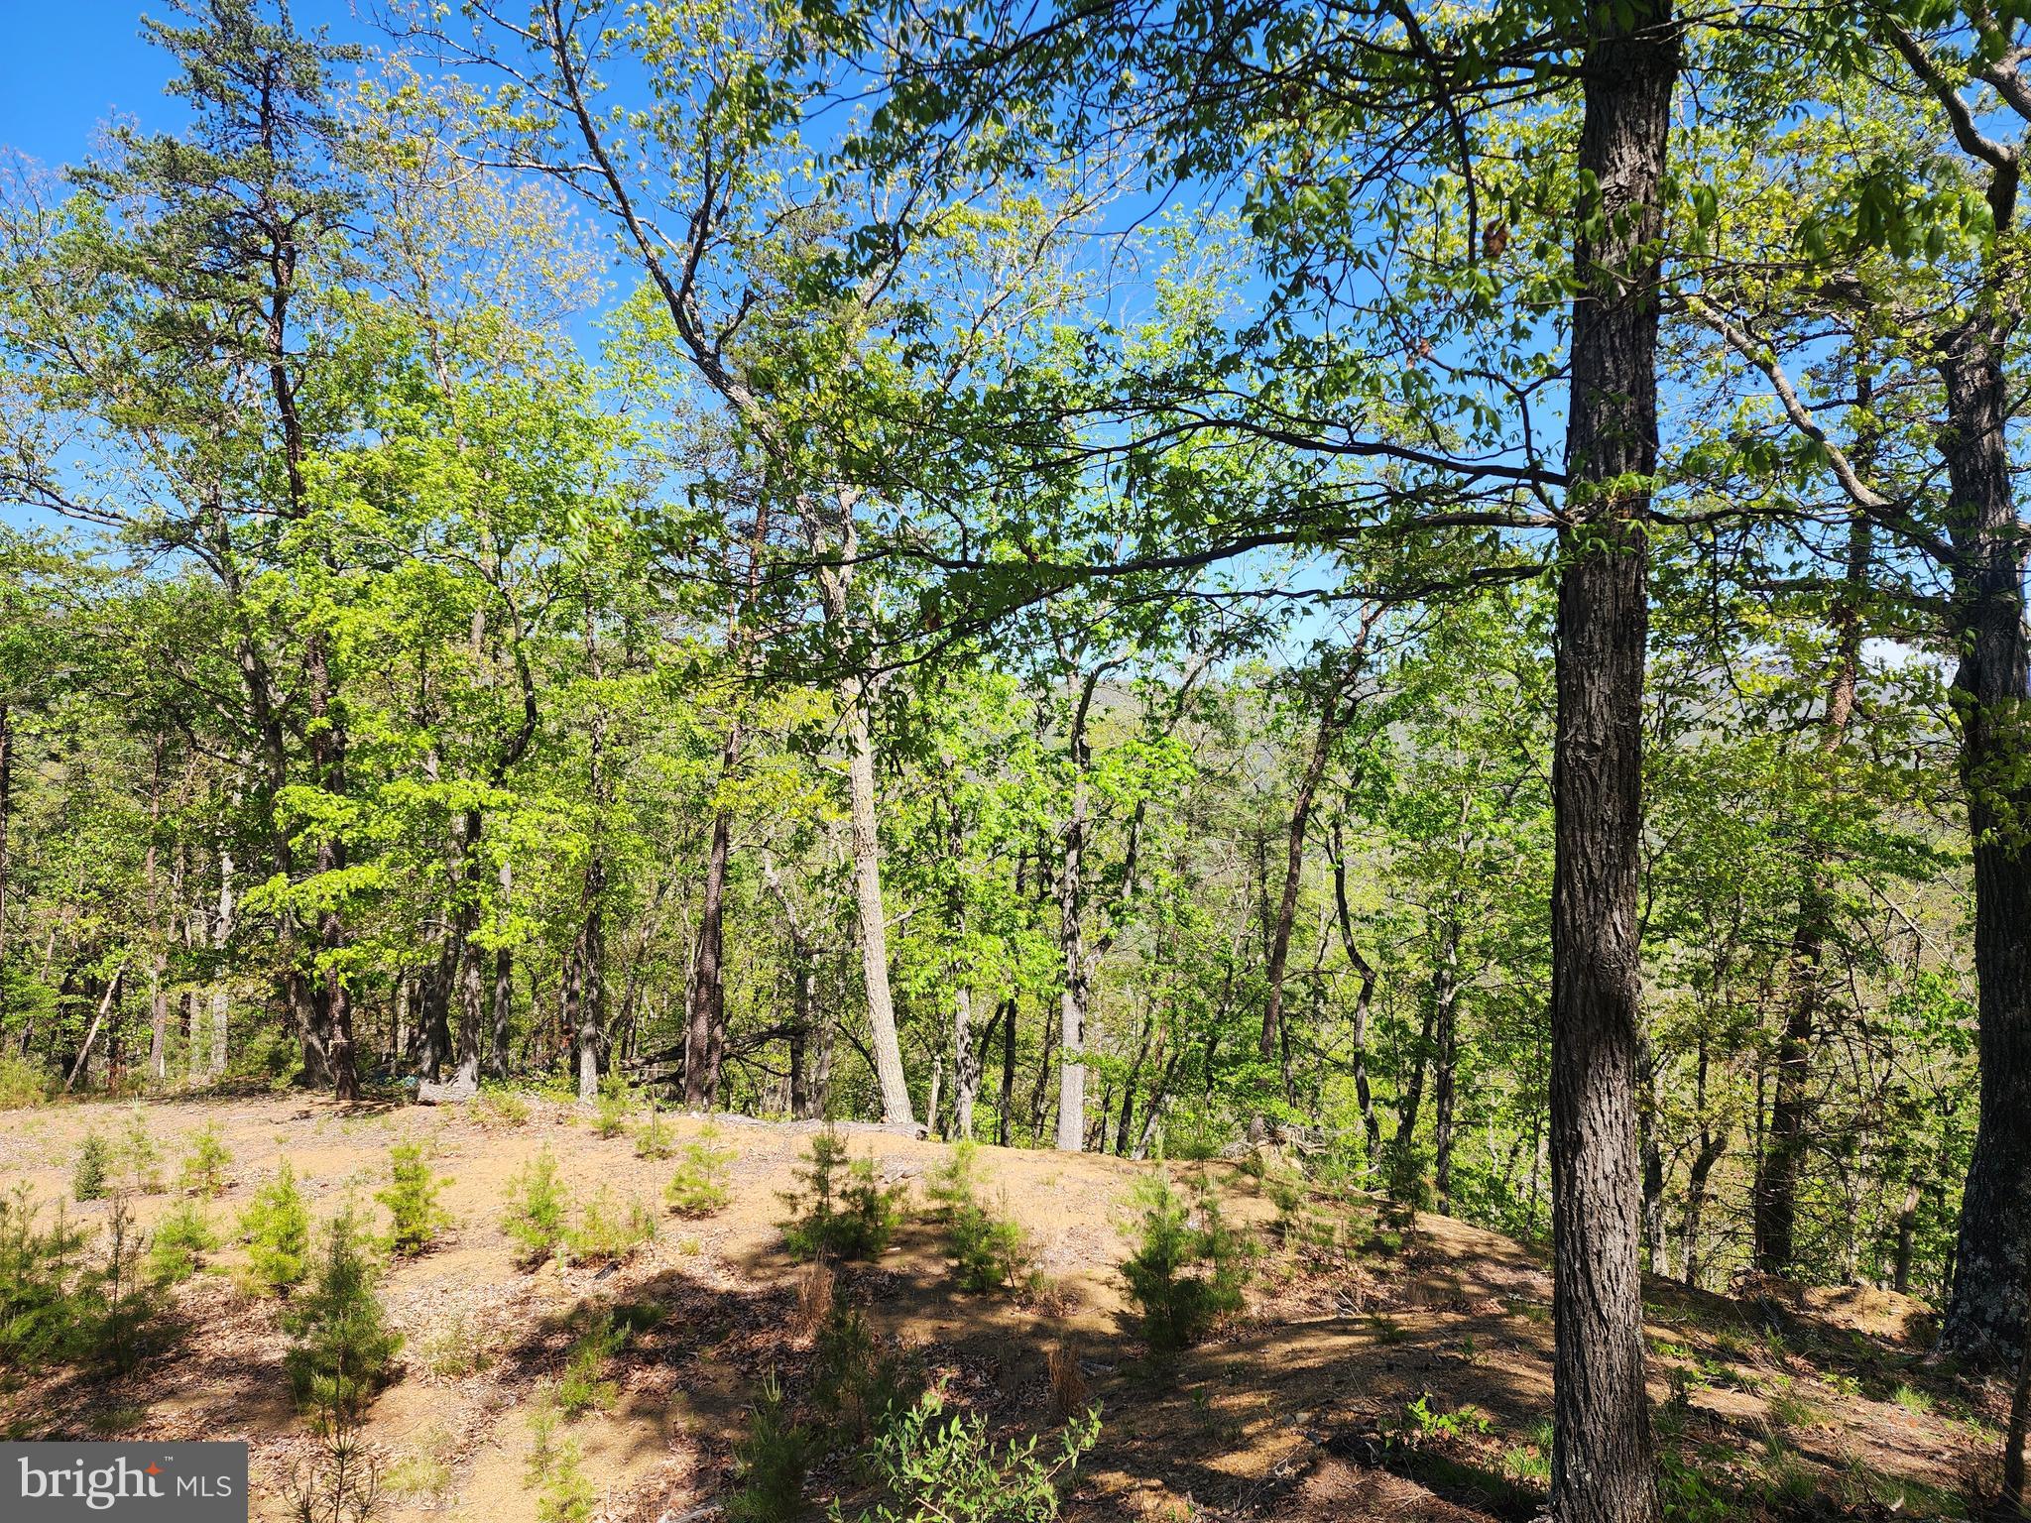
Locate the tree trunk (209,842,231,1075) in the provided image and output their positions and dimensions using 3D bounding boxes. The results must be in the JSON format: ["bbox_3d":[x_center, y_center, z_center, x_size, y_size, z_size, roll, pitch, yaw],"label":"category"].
[{"bbox_3d":[-10.004,2.529,17.000,0.260,2.919,0.220,1,0,0],"label":"tree trunk"}]

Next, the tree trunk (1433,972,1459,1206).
[{"bbox_3d":[3.919,3.037,12.300,0.188,2.126,0.159,0,0,0],"label":"tree trunk"}]

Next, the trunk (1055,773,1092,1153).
[{"bbox_3d":[0.478,1.687,11.300,0.226,3.177,0.199,2,0,0],"label":"trunk"}]

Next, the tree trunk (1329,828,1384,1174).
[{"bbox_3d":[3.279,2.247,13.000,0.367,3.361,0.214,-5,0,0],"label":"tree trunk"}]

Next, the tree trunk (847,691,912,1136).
[{"bbox_3d":[-1.220,1.284,12.000,0.296,3.895,0.254,-5,0,0],"label":"tree trunk"}]

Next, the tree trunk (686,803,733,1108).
[{"bbox_3d":[-2.860,1.844,12.800,0.301,2.896,0.286,4,0,0],"label":"tree trunk"}]

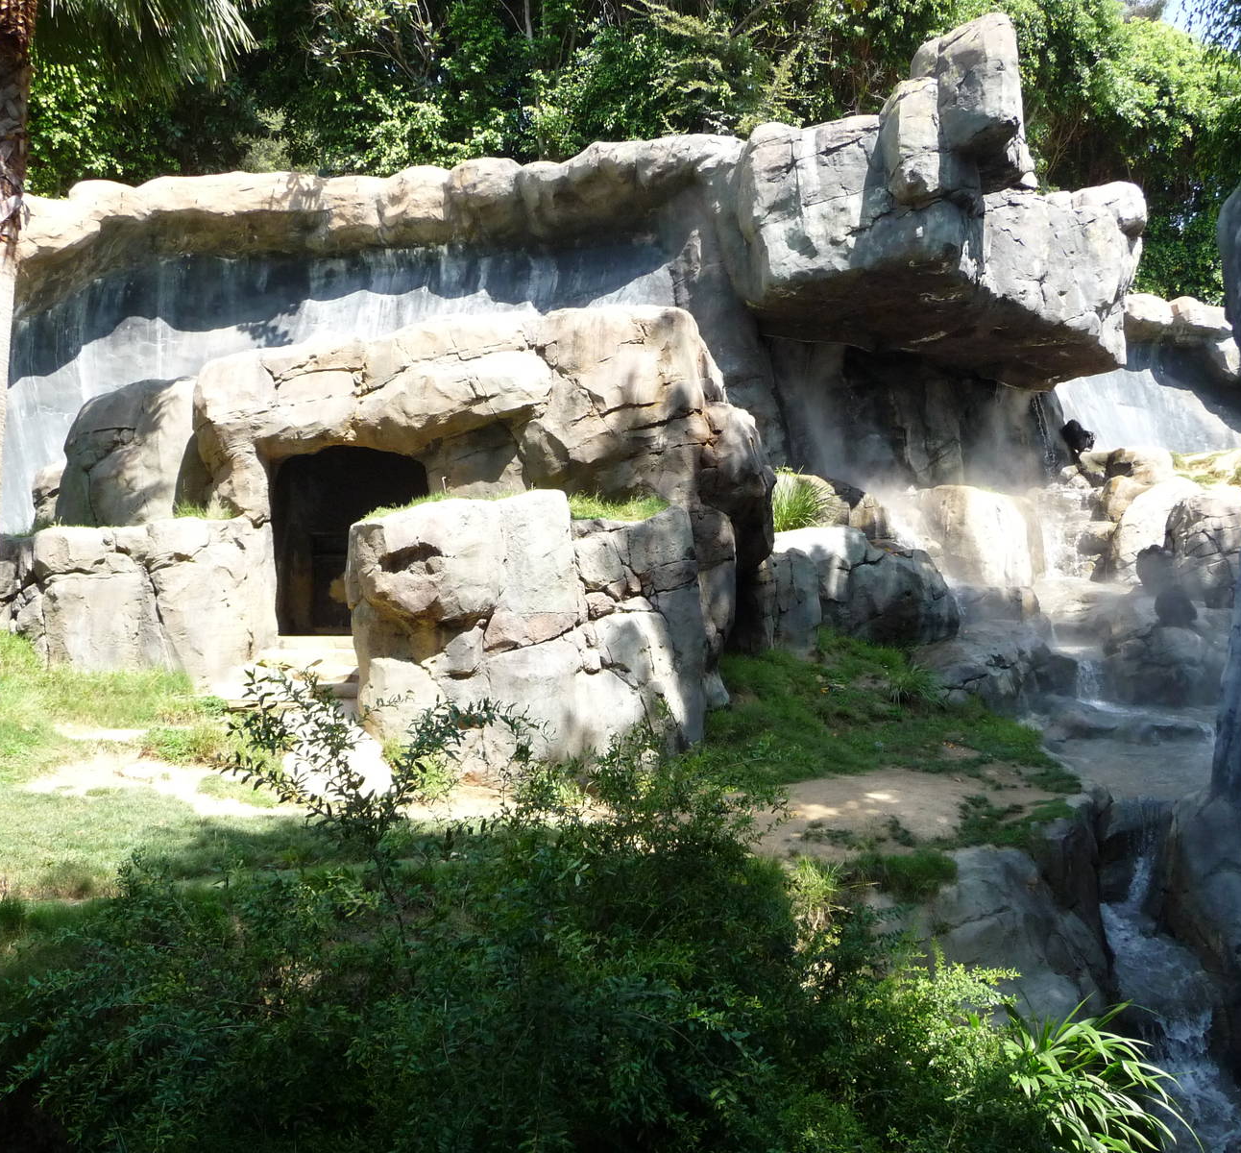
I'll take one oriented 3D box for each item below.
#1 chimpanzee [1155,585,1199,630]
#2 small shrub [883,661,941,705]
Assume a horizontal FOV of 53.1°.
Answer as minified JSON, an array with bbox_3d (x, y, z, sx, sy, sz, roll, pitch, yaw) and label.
[{"bbox_3d":[8.765,0.492,19.600,0.620,0.720,0.580,2,4,37],"label":"chimpanzee"},{"bbox_3d":[3.943,1.444,16.800,0.800,0.600,0.750,0,3,0],"label":"small shrub"}]

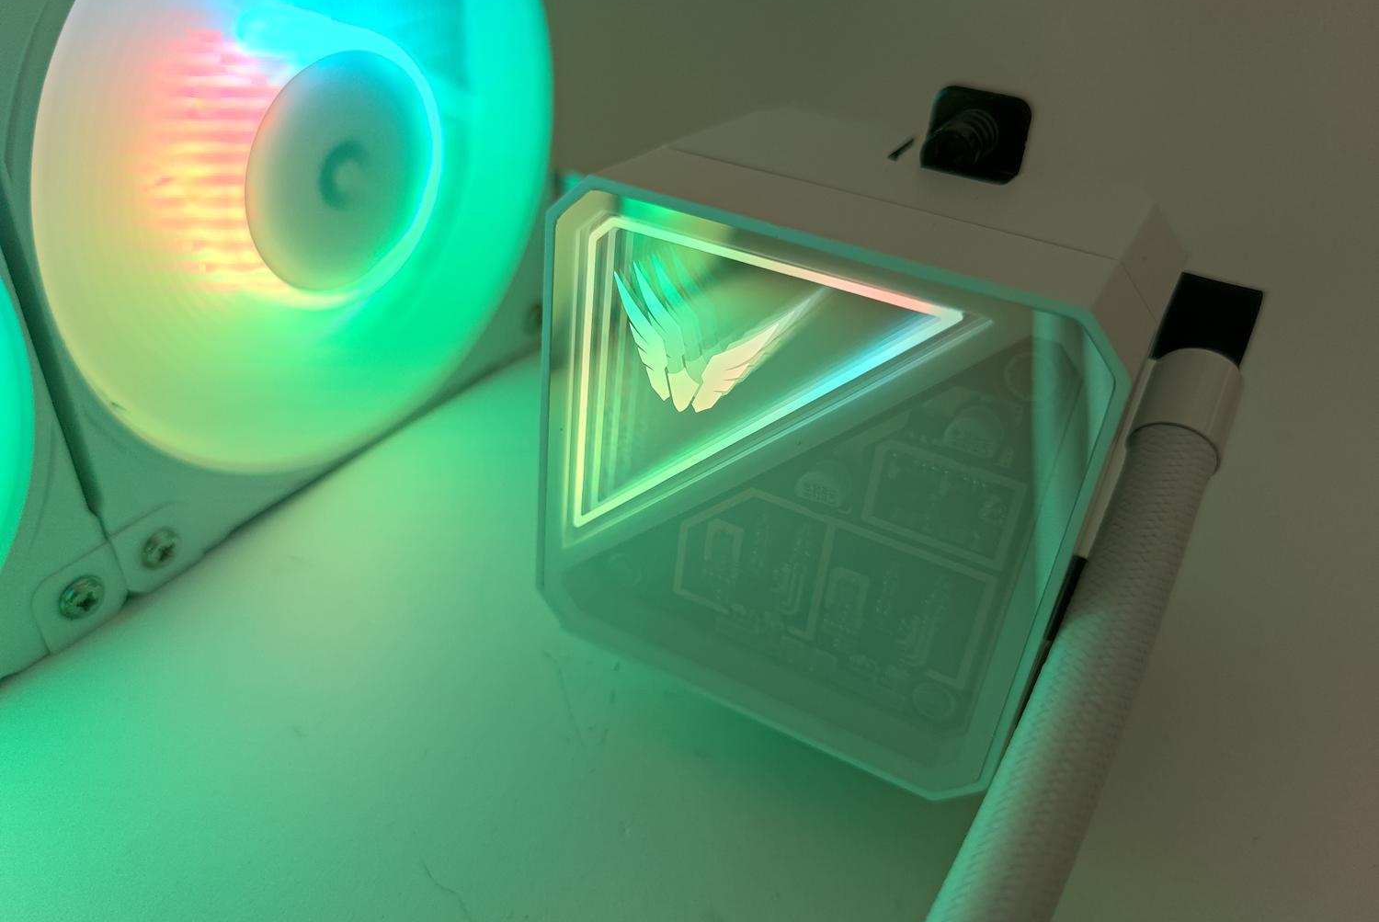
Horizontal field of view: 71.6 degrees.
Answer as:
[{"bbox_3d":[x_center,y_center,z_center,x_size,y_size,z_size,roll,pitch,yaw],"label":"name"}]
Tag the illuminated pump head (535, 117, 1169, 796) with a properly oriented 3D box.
[{"bbox_3d":[0.024,-0.005,0.150,0.075,0.076,0.055,21,35,22],"label":"illuminated pump head"}]

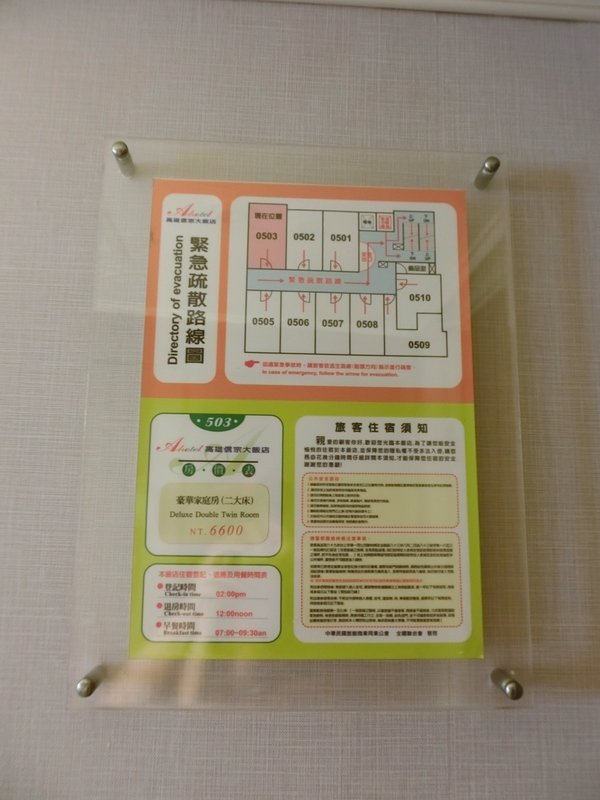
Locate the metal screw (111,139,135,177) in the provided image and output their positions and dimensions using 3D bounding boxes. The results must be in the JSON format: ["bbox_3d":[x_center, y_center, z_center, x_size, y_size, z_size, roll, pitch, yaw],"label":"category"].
[{"bbox_3d":[-0.122,-0.166,0.399,0.010,0.010,0.029,1,-9,-3],"label":"metal screw"}]

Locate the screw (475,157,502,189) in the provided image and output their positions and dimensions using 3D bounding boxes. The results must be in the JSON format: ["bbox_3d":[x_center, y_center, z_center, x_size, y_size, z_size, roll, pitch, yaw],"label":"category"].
[{"bbox_3d":[0.134,-0.162,0.414,0.010,0.010,0.029,1,-9,-3],"label":"screw"}]

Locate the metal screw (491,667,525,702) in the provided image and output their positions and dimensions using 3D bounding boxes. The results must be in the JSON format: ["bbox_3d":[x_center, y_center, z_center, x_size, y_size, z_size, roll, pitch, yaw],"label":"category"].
[{"bbox_3d":[0.130,0.178,0.360,0.010,0.010,0.029,1,-9,-3],"label":"metal screw"}]

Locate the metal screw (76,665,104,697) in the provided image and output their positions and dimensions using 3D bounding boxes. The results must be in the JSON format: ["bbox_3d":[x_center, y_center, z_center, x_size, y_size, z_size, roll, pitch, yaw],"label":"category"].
[{"bbox_3d":[-0.126,0.169,0.347,0.010,0.010,0.029,1,-9,-3],"label":"metal screw"}]

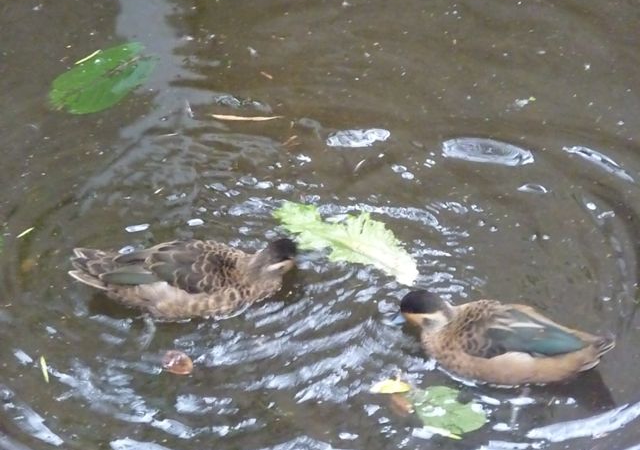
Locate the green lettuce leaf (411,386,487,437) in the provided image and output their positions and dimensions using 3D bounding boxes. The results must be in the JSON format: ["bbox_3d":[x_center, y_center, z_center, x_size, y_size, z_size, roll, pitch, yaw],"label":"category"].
[{"bbox_3d":[0.177,0.256,4.510,0.082,0.013,0.117,-26,41,-34],"label":"green lettuce leaf"}]

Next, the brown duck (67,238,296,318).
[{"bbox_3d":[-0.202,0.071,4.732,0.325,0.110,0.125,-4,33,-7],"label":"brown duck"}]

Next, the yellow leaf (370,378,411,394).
[{"bbox_3d":[0.098,0.223,4.494,0.055,0.014,0.026,0,41,0],"label":"yellow leaf"}]

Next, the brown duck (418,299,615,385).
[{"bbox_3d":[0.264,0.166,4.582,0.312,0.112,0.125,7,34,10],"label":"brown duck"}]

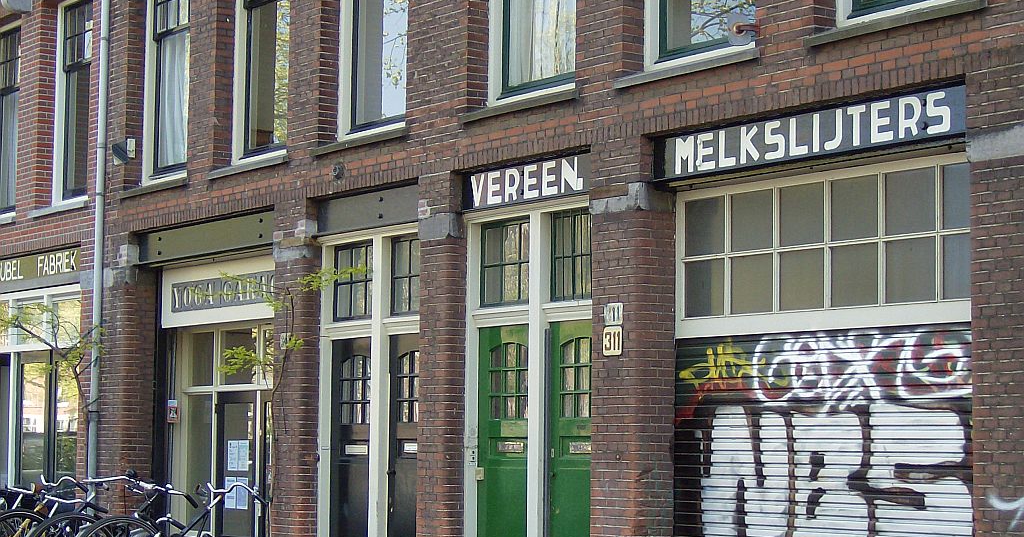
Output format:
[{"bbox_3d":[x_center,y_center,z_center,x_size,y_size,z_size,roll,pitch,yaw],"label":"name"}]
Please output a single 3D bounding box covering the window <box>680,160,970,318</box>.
[{"bbox_3d":[1.974,-0.161,12.806,0.087,0.796,2.872,4,-6,-35],"label":"window"}]

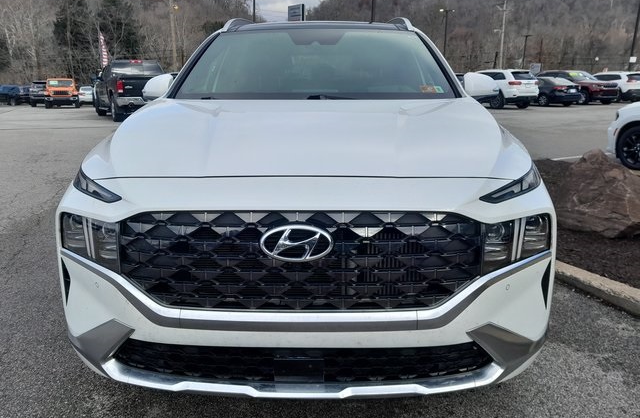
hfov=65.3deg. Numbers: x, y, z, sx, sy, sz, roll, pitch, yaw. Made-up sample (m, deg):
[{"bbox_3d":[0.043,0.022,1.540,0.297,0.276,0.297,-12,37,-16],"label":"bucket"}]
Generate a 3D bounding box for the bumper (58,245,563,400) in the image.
[{"bbox_3d":[-0.063,0.373,1.743,1.800,0.436,0.420,0,14,2],"label":"bumper"}]

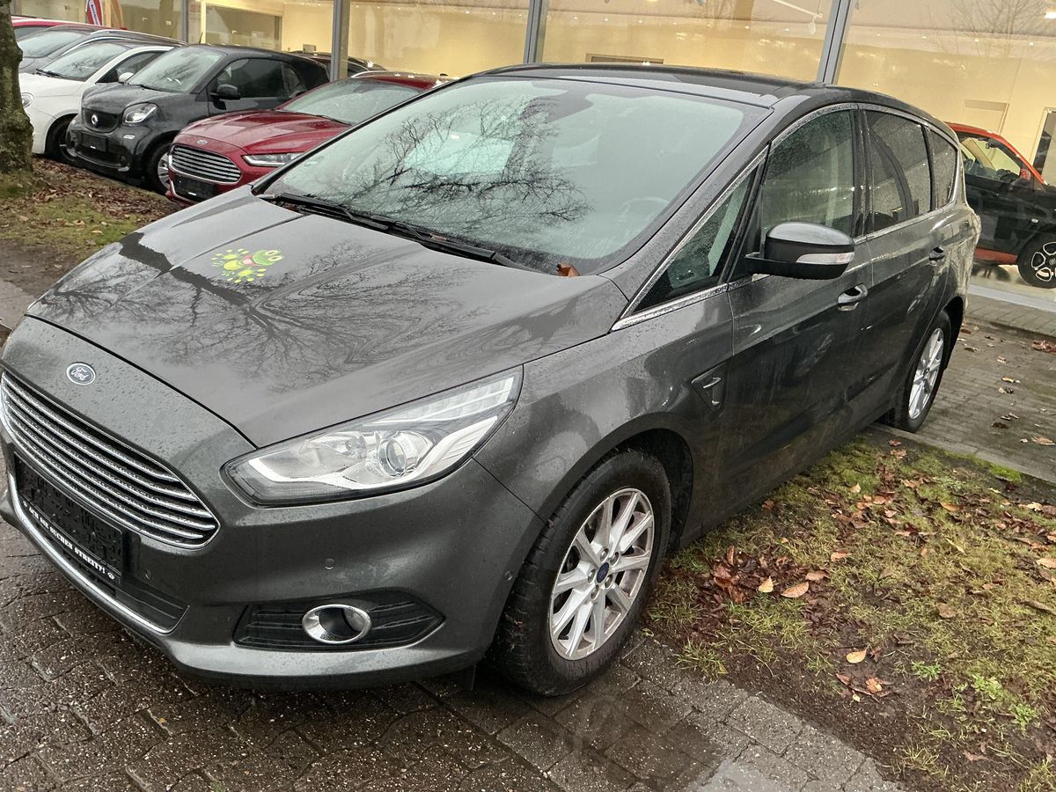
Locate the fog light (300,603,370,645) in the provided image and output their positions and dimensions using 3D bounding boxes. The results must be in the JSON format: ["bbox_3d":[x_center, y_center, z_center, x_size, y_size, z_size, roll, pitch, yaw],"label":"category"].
[{"bbox_3d":[-0.384,0.461,1.742,0.145,0.097,0.050,6,19,0],"label":"fog light"}]

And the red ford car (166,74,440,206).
[{"bbox_3d":[-1.157,-2.432,8.634,1.852,1.495,4.867,20,23,34],"label":"red ford car"}]

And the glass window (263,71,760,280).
[{"bbox_3d":[-0.038,-0.817,2.821,1.460,0.120,1.090,20,50,36],"label":"glass window"}]

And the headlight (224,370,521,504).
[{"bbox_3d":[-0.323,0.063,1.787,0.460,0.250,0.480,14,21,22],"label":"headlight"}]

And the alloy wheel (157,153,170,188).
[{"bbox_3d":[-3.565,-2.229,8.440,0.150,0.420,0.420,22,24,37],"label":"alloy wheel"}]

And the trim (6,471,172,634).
[{"bbox_3d":[-1.080,0.366,2.040,0.870,0.100,0.110,20,24,36],"label":"trim"}]

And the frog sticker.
[{"bbox_3d":[-0.723,-0.344,2.212,0.175,0.012,0.267,-16,33,-17],"label":"frog sticker"}]

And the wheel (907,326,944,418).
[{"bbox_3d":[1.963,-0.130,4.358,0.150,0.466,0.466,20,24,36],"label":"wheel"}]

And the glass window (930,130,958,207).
[{"bbox_3d":[2.026,-1.081,4.144,0.030,0.350,0.440,-1,11,36],"label":"glass window"}]

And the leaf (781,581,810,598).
[{"bbox_3d":[0.885,0.642,2.825,0.145,0.020,0.068,-9,24,-35],"label":"leaf"}]

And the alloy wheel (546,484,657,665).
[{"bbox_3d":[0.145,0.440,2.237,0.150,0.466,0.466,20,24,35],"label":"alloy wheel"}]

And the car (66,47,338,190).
[{"bbox_3d":[-3.451,-3.055,9.398,1.663,1.555,2.695,22,24,37],"label":"car"}]

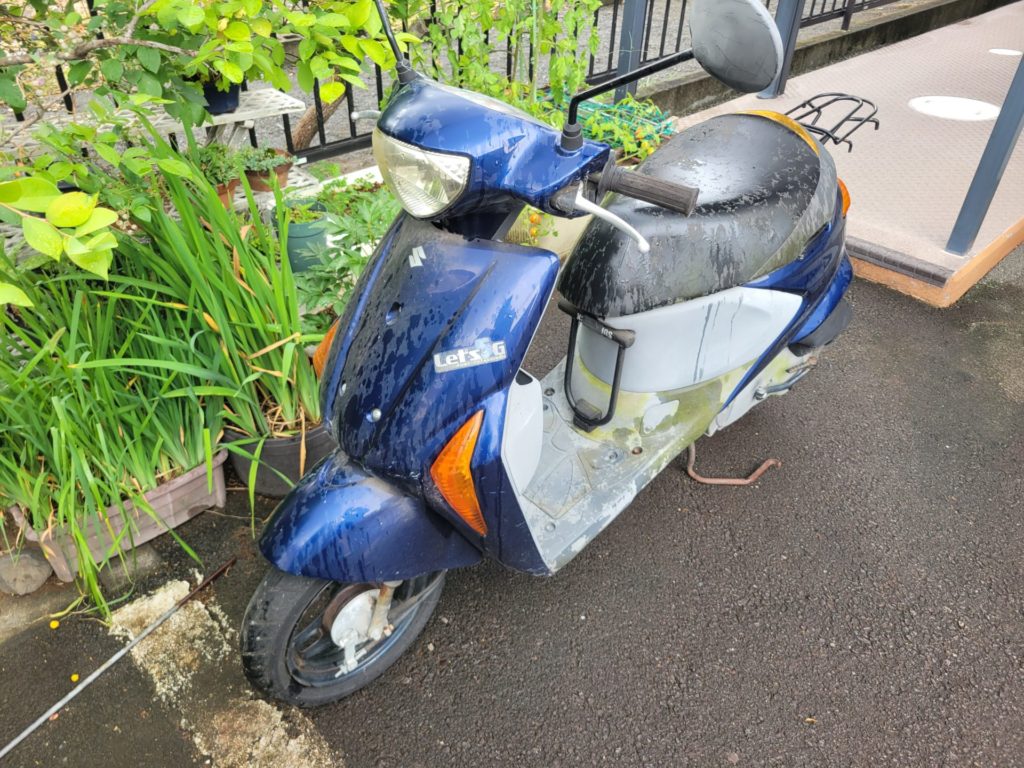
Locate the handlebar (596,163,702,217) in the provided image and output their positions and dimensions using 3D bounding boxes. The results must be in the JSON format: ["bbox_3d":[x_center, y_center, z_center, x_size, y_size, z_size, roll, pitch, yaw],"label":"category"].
[{"bbox_3d":[0.160,-0.226,0.906,0.125,0.045,0.045,24,43,31],"label":"handlebar"}]

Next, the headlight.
[{"bbox_3d":[-0.115,-0.271,1.018,0.102,0.119,0.171,-27,46,-33],"label":"headlight"}]

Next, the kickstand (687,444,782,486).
[{"bbox_3d":[0.504,0.174,1.778,0.200,0.095,0.080,1,38,0],"label":"kickstand"}]

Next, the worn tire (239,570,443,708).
[{"bbox_3d":[-0.285,0.399,1.358,0.388,0.388,0.082,-27,46,-32],"label":"worn tire"}]

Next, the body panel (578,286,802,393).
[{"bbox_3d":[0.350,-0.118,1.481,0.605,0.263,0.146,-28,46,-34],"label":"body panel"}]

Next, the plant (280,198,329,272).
[{"bbox_3d":[-0.638,-0.440,2.310,0.165,0.170,0.165,1,38,0],"label":"plant"}]

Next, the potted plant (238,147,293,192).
[{"bbox_3d":[-0.675,-0.587,2.116,0.150,0.090,0.150,1,38,0],"label":"potted plant"}]

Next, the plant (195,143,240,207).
[{"bbox_3d":[-0.971,-0.703,2.558,0.161,0.200,0.156,1,37,-1],"label":"plant"}]

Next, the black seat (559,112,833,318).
[{"bbox_3d":[0.344,-0.334,1.472,0.660,0.230,0.275,-30,48,-34],"label":"black seat"}]

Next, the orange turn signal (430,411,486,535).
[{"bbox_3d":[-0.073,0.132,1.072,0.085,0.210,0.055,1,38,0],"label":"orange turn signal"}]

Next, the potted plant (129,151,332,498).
[{"bbox_3d":[-0.591,-0.133,1.739,0.419,0.760,0.409,1,37,-1],"label":"potted plant"}]

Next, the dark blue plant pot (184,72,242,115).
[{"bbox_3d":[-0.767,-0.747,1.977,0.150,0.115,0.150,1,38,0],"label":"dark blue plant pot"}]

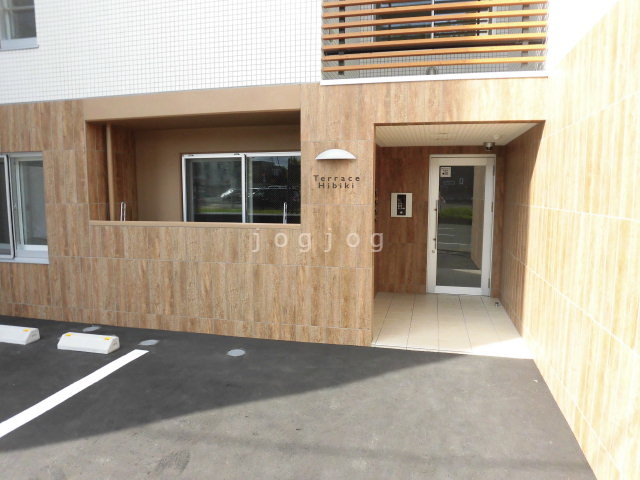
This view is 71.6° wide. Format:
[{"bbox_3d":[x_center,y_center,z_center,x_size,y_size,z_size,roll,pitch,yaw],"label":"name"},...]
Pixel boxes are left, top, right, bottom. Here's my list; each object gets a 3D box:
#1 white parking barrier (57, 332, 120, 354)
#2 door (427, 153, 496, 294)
[{"bbox_3d":[-2.307,1.028,4.439,0.581,0.120,0.190,1,6,13],"label":"white parking barrier"},{"bbox_3d":[2.037,-0.200,6.438,0.890,2.018,0.070,1,7,14],"label":"door"}]

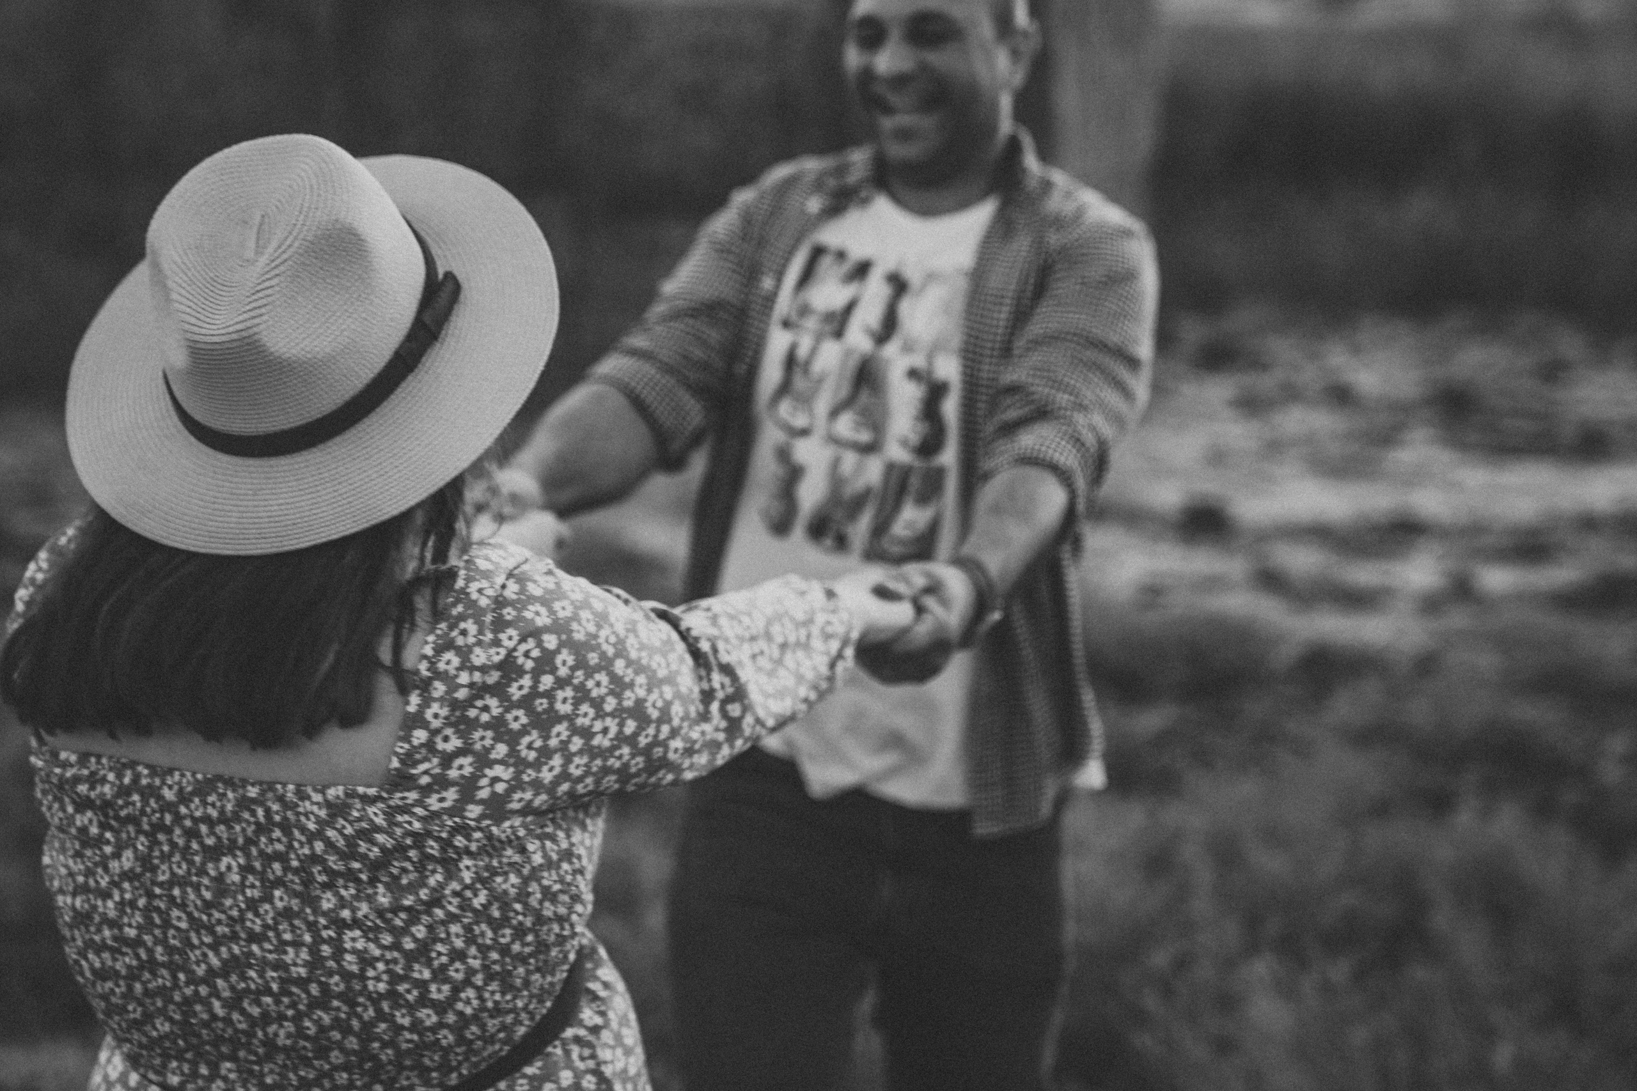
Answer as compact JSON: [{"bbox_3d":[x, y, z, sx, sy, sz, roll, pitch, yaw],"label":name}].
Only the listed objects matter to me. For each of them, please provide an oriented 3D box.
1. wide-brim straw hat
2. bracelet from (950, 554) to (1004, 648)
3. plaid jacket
[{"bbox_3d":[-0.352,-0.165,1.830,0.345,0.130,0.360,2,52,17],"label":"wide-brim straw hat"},{"bbox_3d":[0.127,0.046,2.320,0.060,0.066,0.042,42,31,0],"label":"bracelet"},{"bbox_3d":[0.055,-0.045,2.600,0.520,0.675,0.390,9,16,20],"label":"plaid jacket"}]

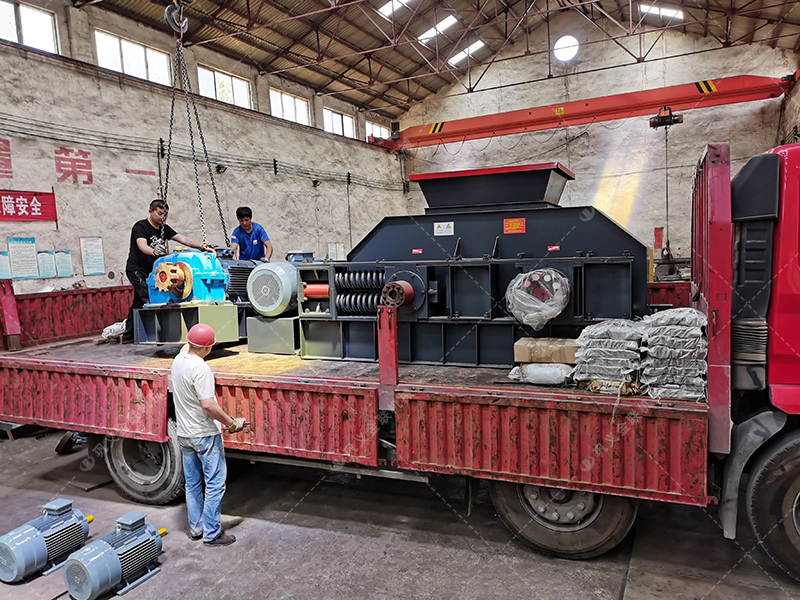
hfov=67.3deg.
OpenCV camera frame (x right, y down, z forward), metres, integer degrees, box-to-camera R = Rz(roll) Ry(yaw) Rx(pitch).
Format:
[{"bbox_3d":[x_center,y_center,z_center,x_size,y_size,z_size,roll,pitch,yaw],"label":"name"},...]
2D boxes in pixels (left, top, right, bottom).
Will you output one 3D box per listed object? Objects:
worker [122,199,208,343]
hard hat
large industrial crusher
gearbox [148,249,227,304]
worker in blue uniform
[{"bbox_3d":[-2.759,-0.343,6.980,0.850,1.680,0.650,1,6,40],"label":"worker"},{"bbox_3d":[-1.579,0.278,4.780,0.220,0.165,0.265,14,21,41],"label":"hard hat"},{"bbox_3d":[0.649,-0.301,5.624,3.130,1.672,1.450,0,5,24],"label":"large industrial crusher"},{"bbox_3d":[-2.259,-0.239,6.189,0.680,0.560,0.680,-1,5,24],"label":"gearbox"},{"bbox_3d":[-1.733,-0.317,7.266,0.560,1.600,0.550,-3,5,0],"label":"worker in blue uniform"}]

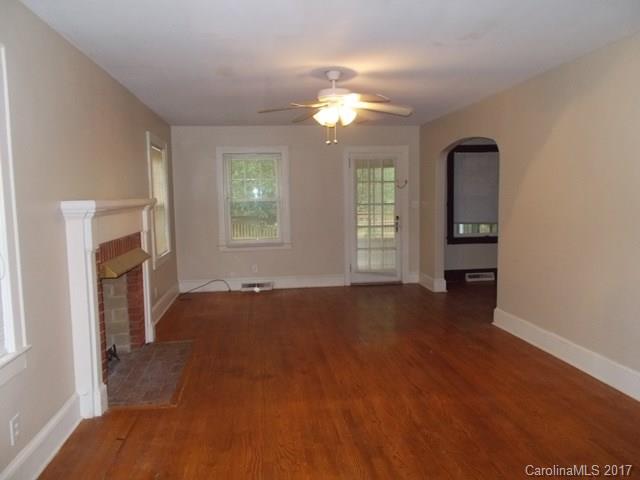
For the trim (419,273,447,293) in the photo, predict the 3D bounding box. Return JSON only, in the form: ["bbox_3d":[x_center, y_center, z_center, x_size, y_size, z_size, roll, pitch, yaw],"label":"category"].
[{"bbox_3d":[1.684,0.621,7.254,0.177,0.190,0.687,-2,5,-7],"label":"trim"}]

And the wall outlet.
[{"bbox_3d":[-1.447,0.904,2.287,0.010,0.120,0.083,-2,5,-7],"label":"wall outlet"}]

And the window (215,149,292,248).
[{"bbox_3d":[-0.975,-0.608,7.166,1.090,1.526,0.100,-2,5,-7],"label":"window"}]

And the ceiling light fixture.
[{"bbox_3d":[0.129,-1.115,4.089,1.340,0.590,1.320,-2,5,-7],"label":"ceiling light fixture"}]

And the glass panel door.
[{"bbox_3d":[0.865,-0.315,7.433,0.842,2.020,0.050,-2,5,-7],"label":"glass panel door"}]

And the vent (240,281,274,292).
[{"bbox_3d":[-0.948,0.703,7.218,0.474,0.125,0.070,-2,5,-7],"label":"vent"}]

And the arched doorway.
[{"bbox_3d":[1.838,-0.190,5.974,0.155,2.038,1.795,-2,5,-7],"label":"arched doorway"}]

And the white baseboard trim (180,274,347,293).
[{"bbox_3d":[-0.847,0.665,7.267,2.505,0.187,0.022,-2,5,-7],"label":"white baseboard trim"}]

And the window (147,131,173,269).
[{"bbox_3d":[-1.991,-0.478,5.941,0.100,1.530,1.080,-2,5,-7],"label":"window"}]

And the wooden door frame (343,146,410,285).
[{"bbox_3d":[0.872,-0.360,7.452,1.016,2.135,0.125,-2,5,-7],"label":"wooden door frame"}]

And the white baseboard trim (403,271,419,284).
[{"bbox_3d":[1.467,0.597,7.570,0.214,0.187,0.022,-2,5,-7],"label":"white baseboard trim"}]

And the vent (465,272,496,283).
[{"bbox_3d":[2.574,0.595,7.693,0.500,0.130,0.050,-2,5,-7],"label":"vent"}]

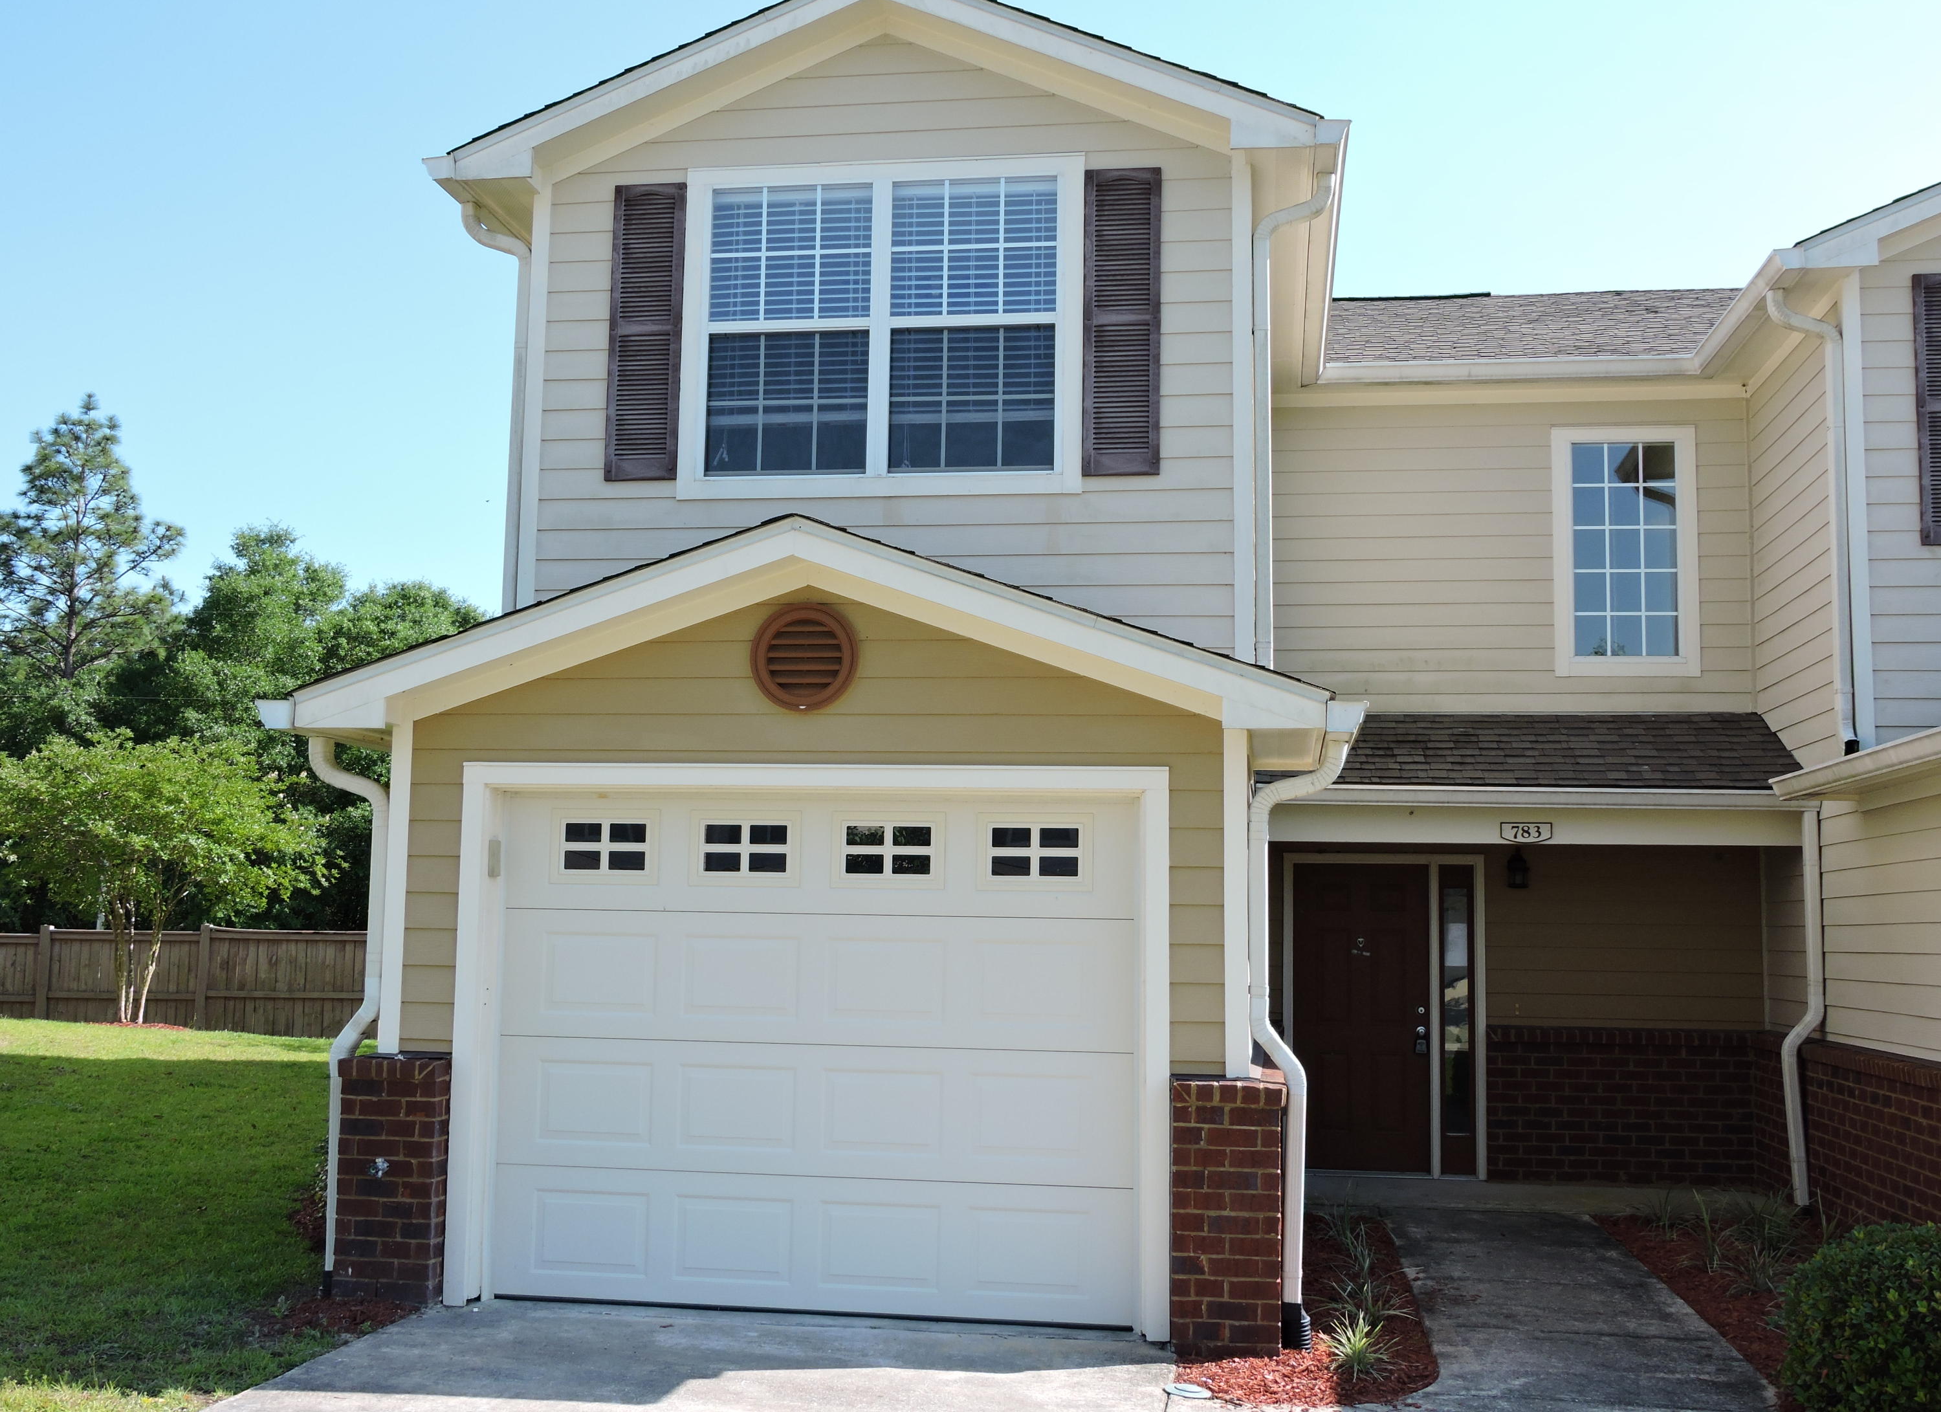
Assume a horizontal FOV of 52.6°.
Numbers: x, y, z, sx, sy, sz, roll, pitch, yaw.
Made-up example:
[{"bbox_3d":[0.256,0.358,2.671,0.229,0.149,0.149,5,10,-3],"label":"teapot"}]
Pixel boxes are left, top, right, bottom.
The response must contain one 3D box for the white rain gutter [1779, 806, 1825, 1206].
[{"bbox_3d":[4.779,1.729,11.272,0.248,2.273,0.101,0,-7,8],"label":"white rain gutter"}]

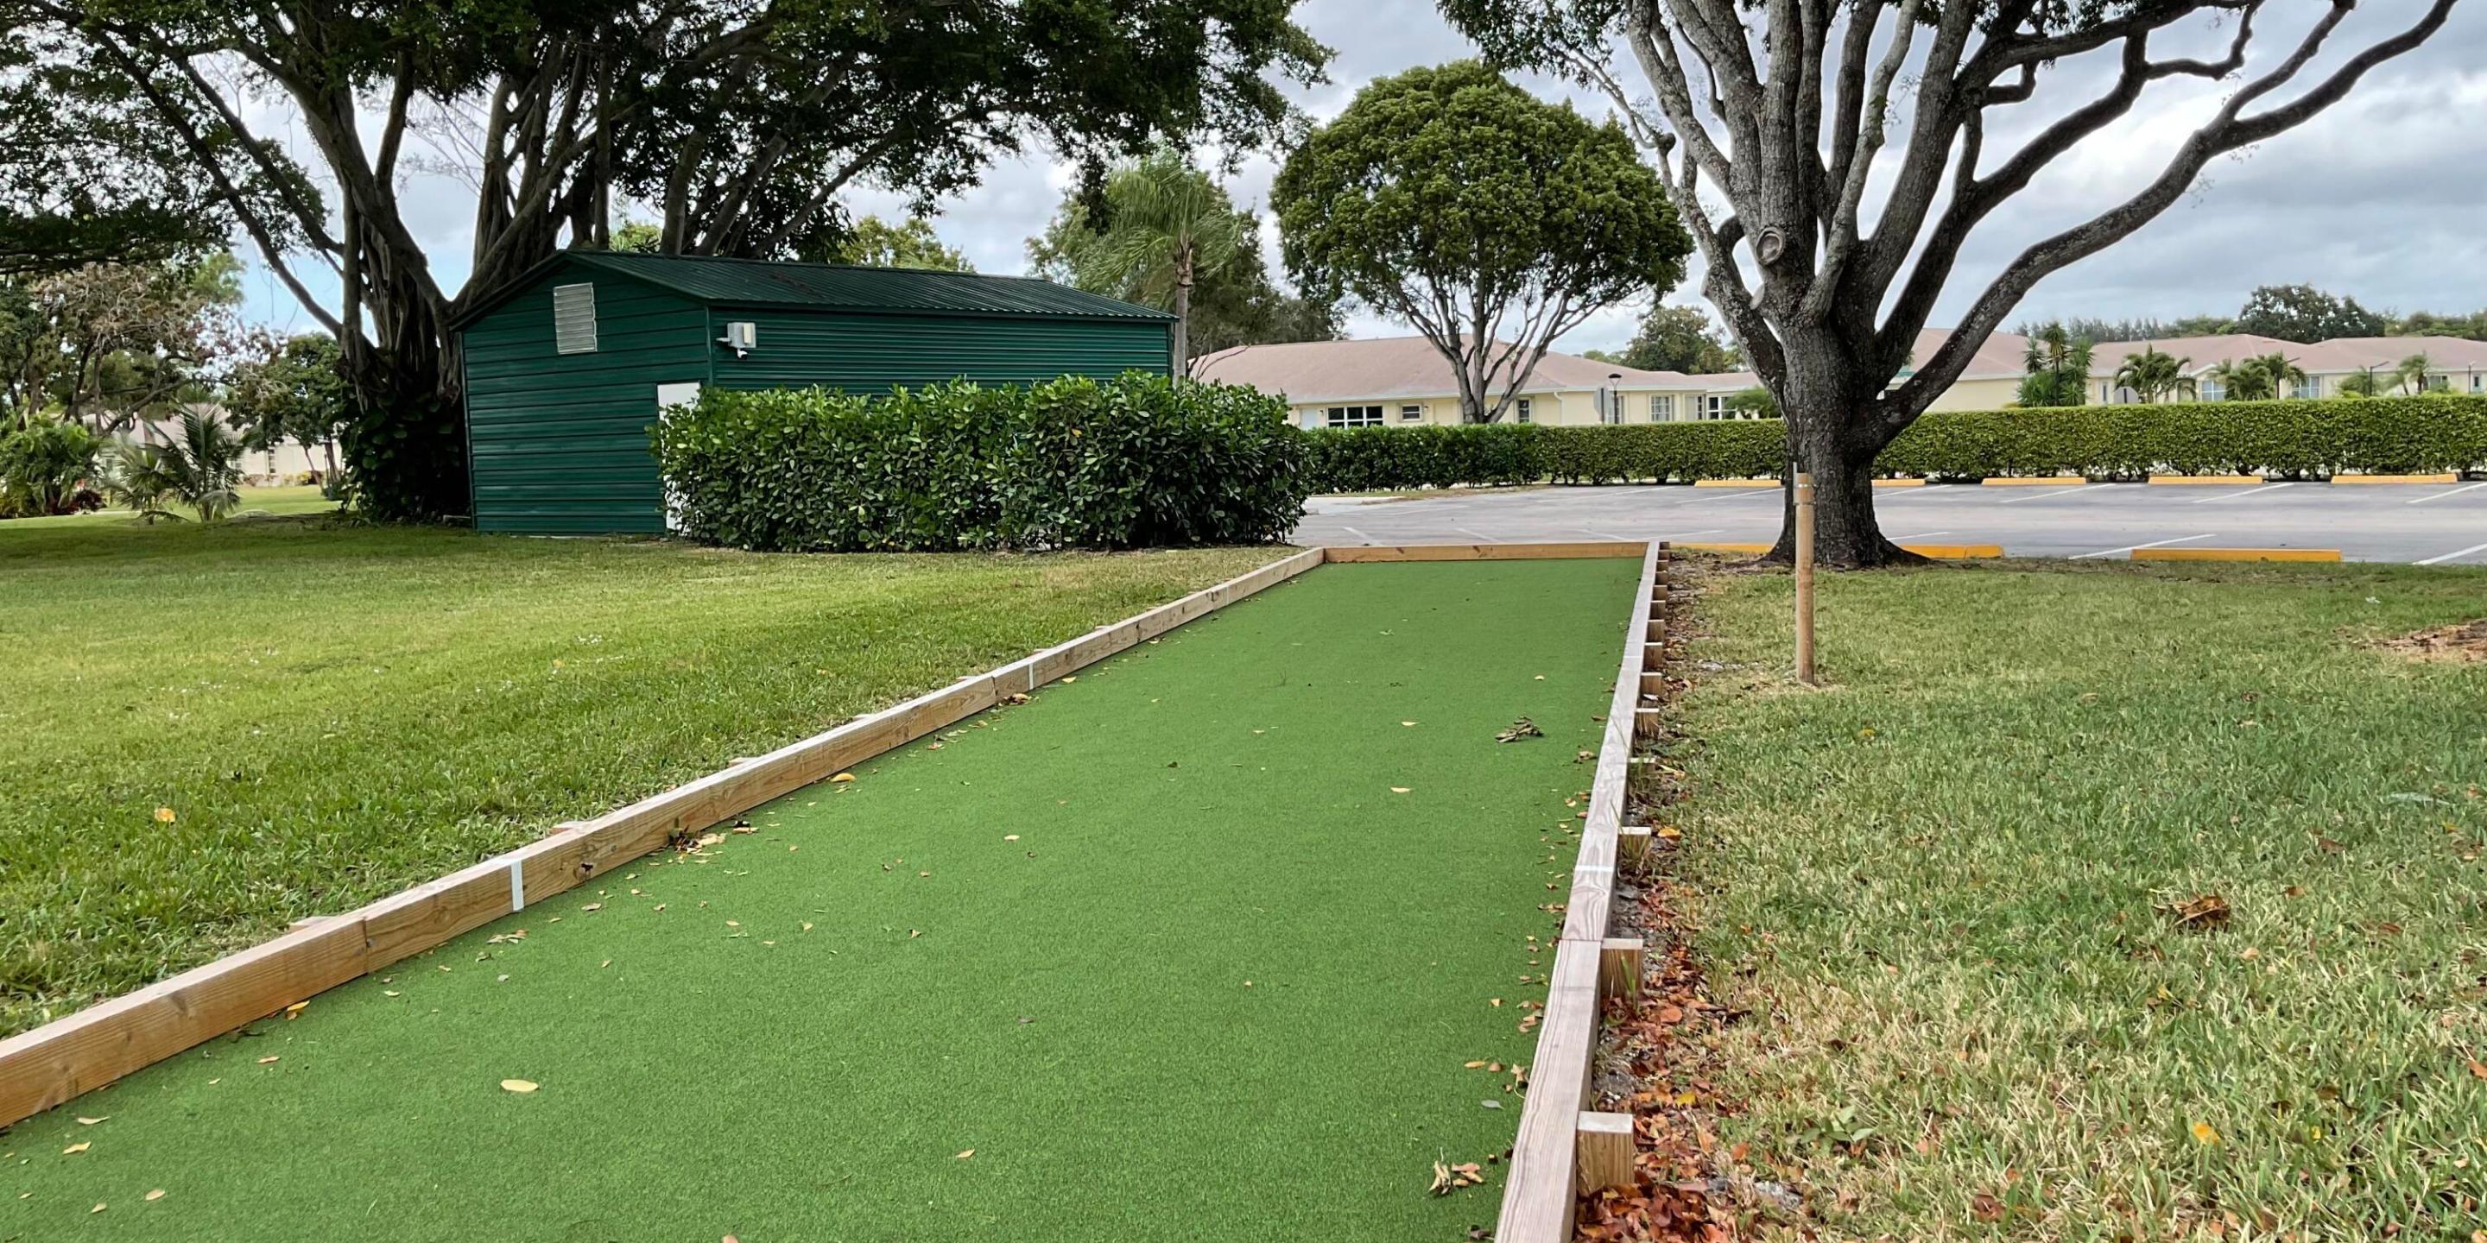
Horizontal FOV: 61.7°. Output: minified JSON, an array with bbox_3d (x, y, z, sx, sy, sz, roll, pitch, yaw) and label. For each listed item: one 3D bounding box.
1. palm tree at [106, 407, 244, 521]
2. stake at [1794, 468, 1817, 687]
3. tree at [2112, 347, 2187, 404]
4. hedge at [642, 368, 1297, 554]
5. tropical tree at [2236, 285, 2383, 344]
[{"bbox_3d":[-23.359,-3.414,45.500,3.100,2.600,2.800,-2,5,0],"label":"palm tree"},{"bbox_3d":[2.597,-0.198,9.620,0.090,0.990,0.090,-2,5,0],"label":"stake"},{"bbox_3d":[30.474,-7.676,70.053,2.500,3.300,2.400,-2,5,0],"label":"tree"},{"bbox_3d":[-3.033,-1.842,23.998,6.800,1.900,1.700,-1,5,15],"label":"hedge"},{"bbox_3d":[70.667,-18.088,138.197,9.800,8.900,9.000,-2,5,0],"label":"tropical tree"}]

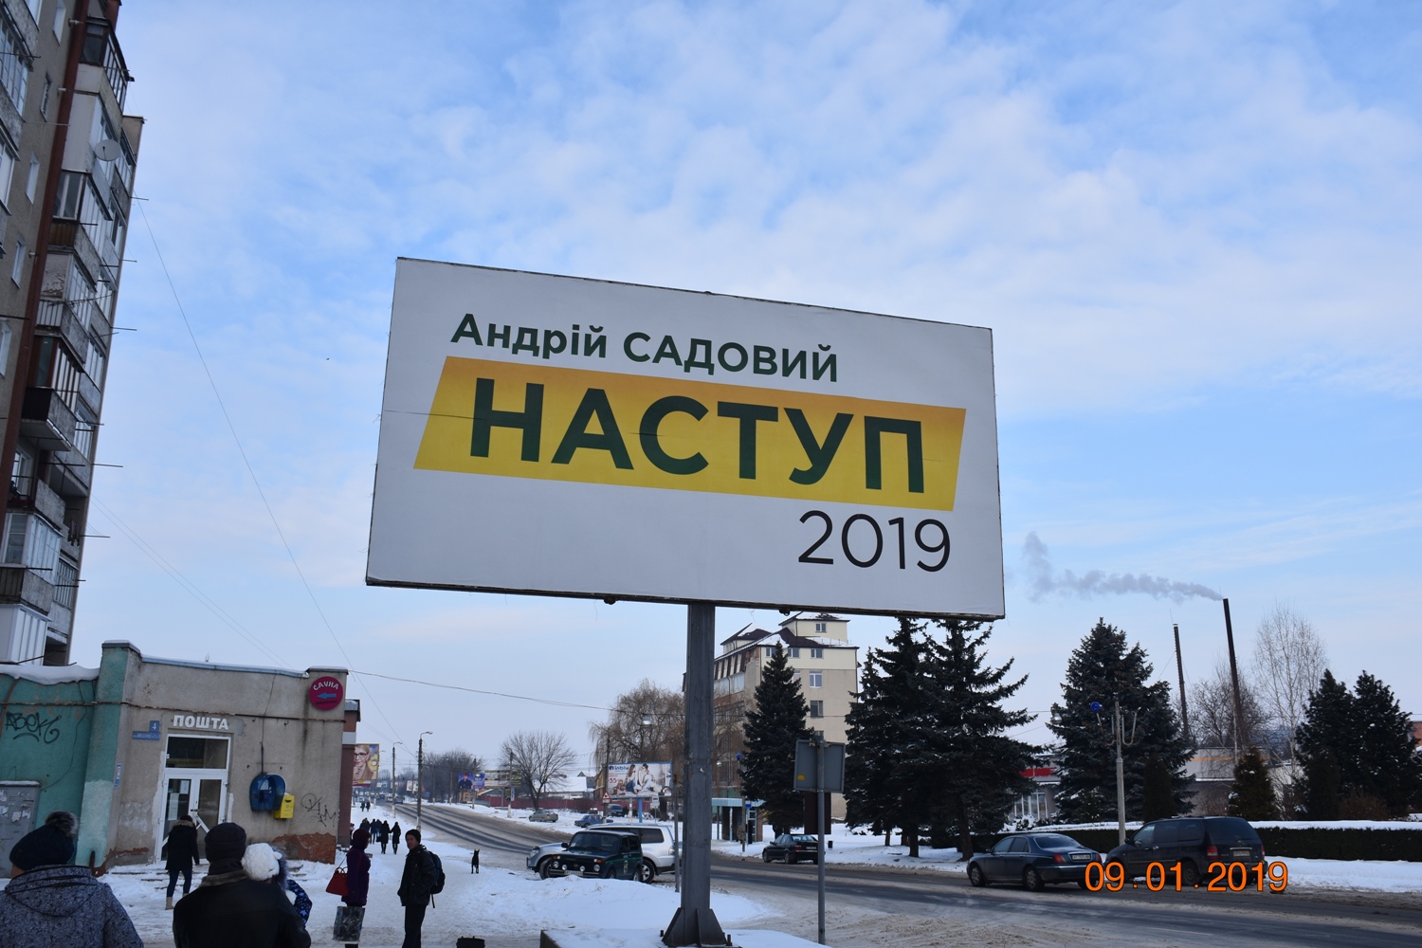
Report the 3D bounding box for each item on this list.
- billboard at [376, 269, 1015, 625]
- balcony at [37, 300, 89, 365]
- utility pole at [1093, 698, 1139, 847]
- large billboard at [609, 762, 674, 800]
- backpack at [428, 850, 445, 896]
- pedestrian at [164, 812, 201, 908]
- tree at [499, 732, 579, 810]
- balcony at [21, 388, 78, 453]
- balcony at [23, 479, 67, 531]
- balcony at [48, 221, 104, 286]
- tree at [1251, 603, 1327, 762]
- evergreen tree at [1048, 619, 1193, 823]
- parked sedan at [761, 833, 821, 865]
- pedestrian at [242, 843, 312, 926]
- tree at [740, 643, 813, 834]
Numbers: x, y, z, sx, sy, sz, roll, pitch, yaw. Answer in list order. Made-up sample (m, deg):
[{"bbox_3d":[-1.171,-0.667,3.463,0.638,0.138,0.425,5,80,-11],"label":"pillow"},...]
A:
[{"bbox_3d":[-0.047,-0.259,11.600,6.100,3.100,0.300,4,-17,-14],"label":"billboard"},{"bbox_3d":[-21.062,-4.519,38.241,1.000,1.000,3.150,5,-15,-15],"label":"balcony"},{"bbox_3d":[14.449,10.865,41.824,1.500,5.885,1.300,0,-16,0],"label":"utility pole"},{"bbox_3d":[-6.103,26.642,103.092,6.100,3.100,0.300,-5,-17,16],"label":"large billboard"},{"bbox_3d":[-3.415,4.916,14.600,0.240,0.500,0.320,10,-19,-29],"label":"backpack"},{"bbox_3d":[-9.489,6.980,21.404,0.580,1.640,0.500,9,-16,-28],"label":"pedestrian"},{"bbox_3d":[-23.100,40.510,161.351,10.438,10.862,10.438,3,-15,-7],"label":"tree"},{"bbox_3d":[-21.436,-1.690,38.391,0.820,1.170,2.900,4,-17,-13],"label":"balcony"},{"bbox_3d":[-21.451,1.007,37.606,0.820,1.100,2.900,4,-17,-13],"label":"balcony"},{"bbox_3d":[-21.042,-7.147,38.986,1.000,1.000,3.150,5,-15,-15],"label":"balcony"},{"bbox_3d":[37.547,15.927,76.835,4.971,14.757,4.971,-6,-16,25],"label":"tree"},{"bbox_3d":[21.035,13.316,61.422,7.371,11.432,7.371,-4,-15,18],"label":"evergreen tree"},{"bbox_3d":[4.173,18.996,60.174,1.720,1.400,4.450,5,-15,-17],"label":"parked sedan"},{"bbox_3d":[-2.129,2.245,5.781,0.420,0.850,0.380,9,-19,-29],"label":"pedestrian"},{"bbox_3d":[4.245,16.361,72.493,4.758,12.006,4.758,0,-14,3],"label":"tree"}]

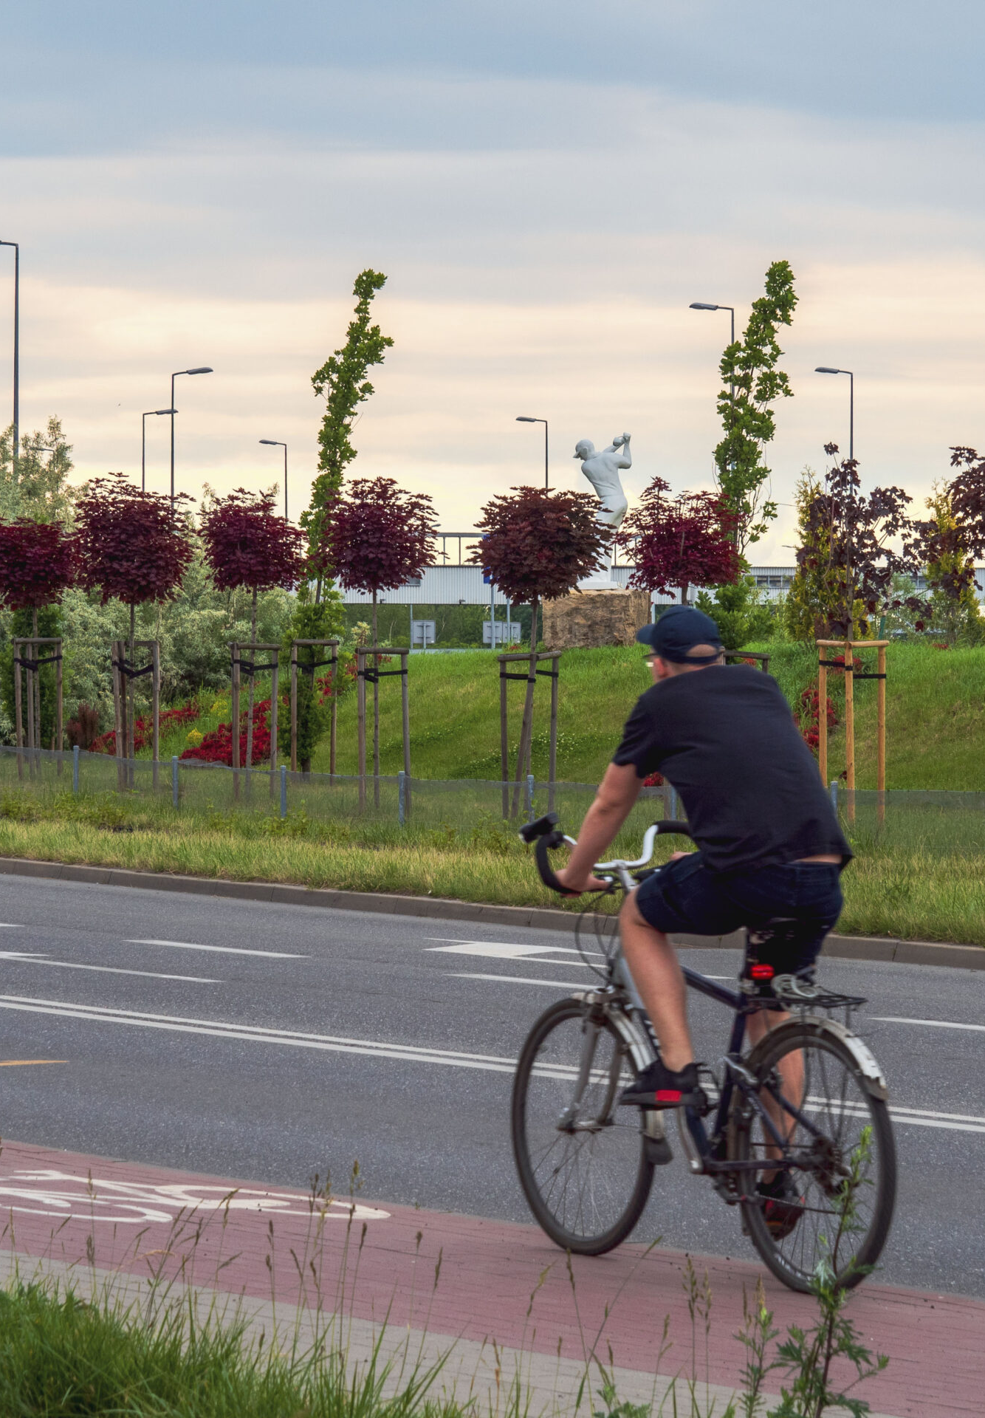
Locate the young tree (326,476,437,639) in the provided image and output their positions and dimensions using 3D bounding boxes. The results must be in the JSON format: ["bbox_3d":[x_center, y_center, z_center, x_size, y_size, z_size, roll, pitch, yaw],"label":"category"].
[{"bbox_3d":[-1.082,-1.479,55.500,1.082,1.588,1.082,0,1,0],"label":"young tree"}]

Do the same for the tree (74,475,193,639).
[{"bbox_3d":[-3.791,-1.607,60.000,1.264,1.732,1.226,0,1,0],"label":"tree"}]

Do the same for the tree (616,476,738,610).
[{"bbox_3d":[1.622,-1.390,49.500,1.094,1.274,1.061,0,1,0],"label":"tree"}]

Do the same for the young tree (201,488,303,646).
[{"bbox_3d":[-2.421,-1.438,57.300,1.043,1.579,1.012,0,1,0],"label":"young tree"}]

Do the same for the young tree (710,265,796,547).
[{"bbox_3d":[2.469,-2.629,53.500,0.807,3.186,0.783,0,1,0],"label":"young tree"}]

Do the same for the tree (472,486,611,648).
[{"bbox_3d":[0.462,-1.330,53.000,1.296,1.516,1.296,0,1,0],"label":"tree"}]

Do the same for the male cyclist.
[{"bbox_3d":[0.540,0.510,14.810,0.540,1.570,0.880,0,1,-32],"label":"male cyclist"}]

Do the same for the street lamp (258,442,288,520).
[{"bbox_3d":[-9.014,-6.116,235.000,1.200,9.950,0.350,0,1,0],"label":"street lamp"}]

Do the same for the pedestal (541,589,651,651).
[{"bbox_3d":[1.238,-1.070,68.000,1.120,0.743,1.120,0,1,13],"label":"pedestal"}]

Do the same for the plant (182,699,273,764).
[{"bbox_3d":[-3.087,0.259,66.500,1.107,0.778,1.100,0,1,0],"label":"plant"}]

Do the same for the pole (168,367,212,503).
[{"bbox_3d":[-9.147,-5.367,172.000,1.300,9.974,0.350,0,1,0],"label":"pole"}]

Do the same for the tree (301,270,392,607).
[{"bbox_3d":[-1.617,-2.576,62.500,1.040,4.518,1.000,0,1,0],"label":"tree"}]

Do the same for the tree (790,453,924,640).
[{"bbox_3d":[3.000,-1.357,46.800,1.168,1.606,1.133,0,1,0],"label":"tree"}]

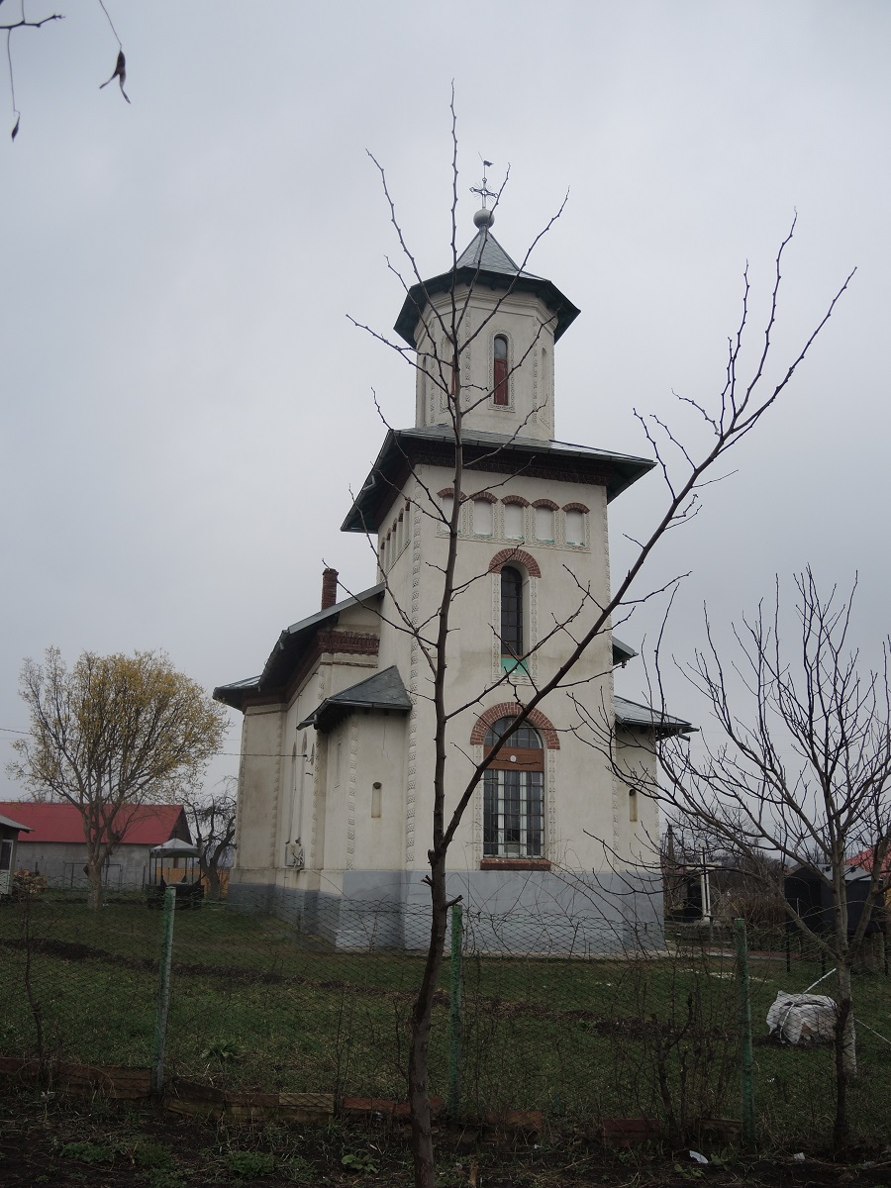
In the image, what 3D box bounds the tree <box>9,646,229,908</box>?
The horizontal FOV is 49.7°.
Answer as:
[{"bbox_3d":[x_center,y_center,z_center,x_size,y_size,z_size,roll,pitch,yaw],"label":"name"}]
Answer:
[{"bbox_3d":[-12.779,7.014,37.588,8.586,10.104,8.328,6,-17,-18],"label":"tree"}]

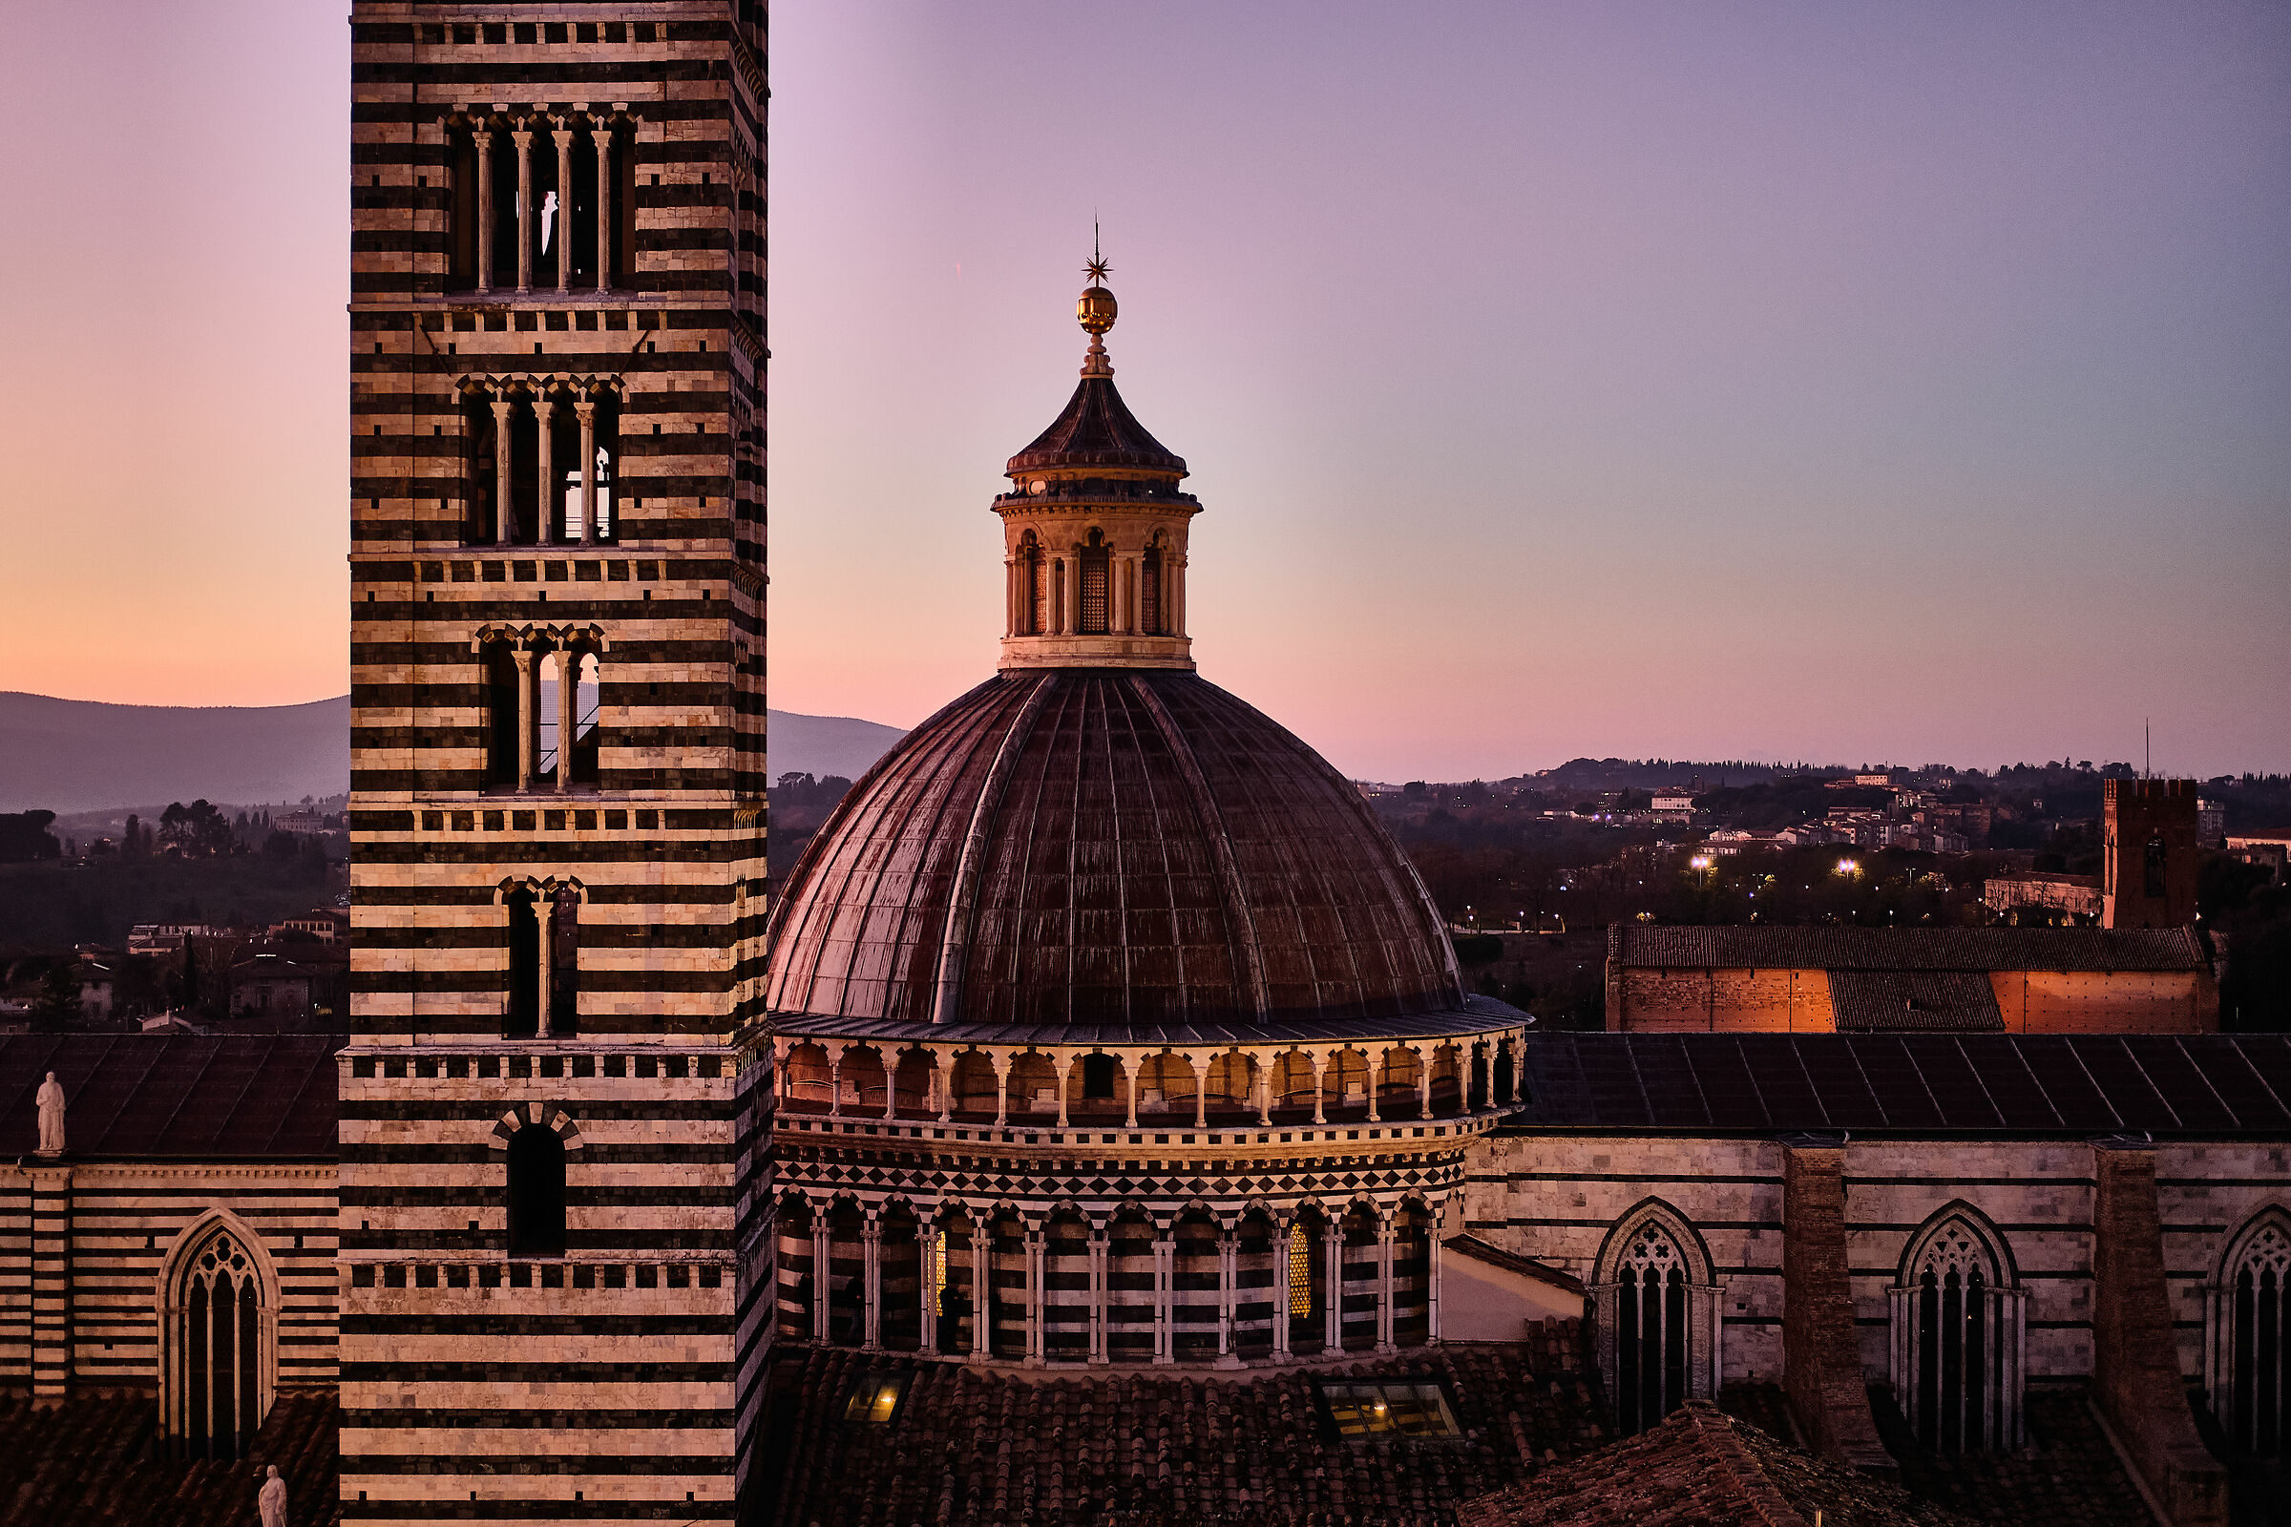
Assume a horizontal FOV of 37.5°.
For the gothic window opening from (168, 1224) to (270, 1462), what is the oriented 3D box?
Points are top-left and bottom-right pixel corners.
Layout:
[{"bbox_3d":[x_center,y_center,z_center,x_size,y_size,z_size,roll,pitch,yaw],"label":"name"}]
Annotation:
[{"bbox_3d":[-22.322,13.946,81.200,2.500,5.750,0.500,0,0,2],"label":"gothic window opening"}]

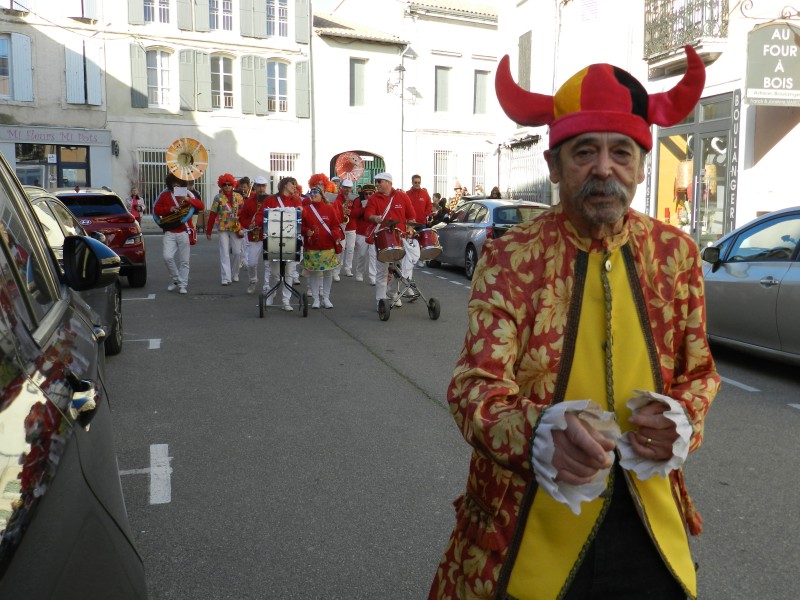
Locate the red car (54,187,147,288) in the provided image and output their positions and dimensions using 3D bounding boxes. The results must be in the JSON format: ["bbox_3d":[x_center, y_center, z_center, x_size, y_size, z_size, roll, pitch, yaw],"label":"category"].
[{"bbox_3d":[-5.352,-1.088,14.767,1.800,1.560,4.165,-2,7,-22],"label":"red car"}]

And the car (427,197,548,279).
[{"bbox_3d":[1.852,-1.225,17.016,1.765,1.421,4.324,-1,6,-12],"label":"car"}]

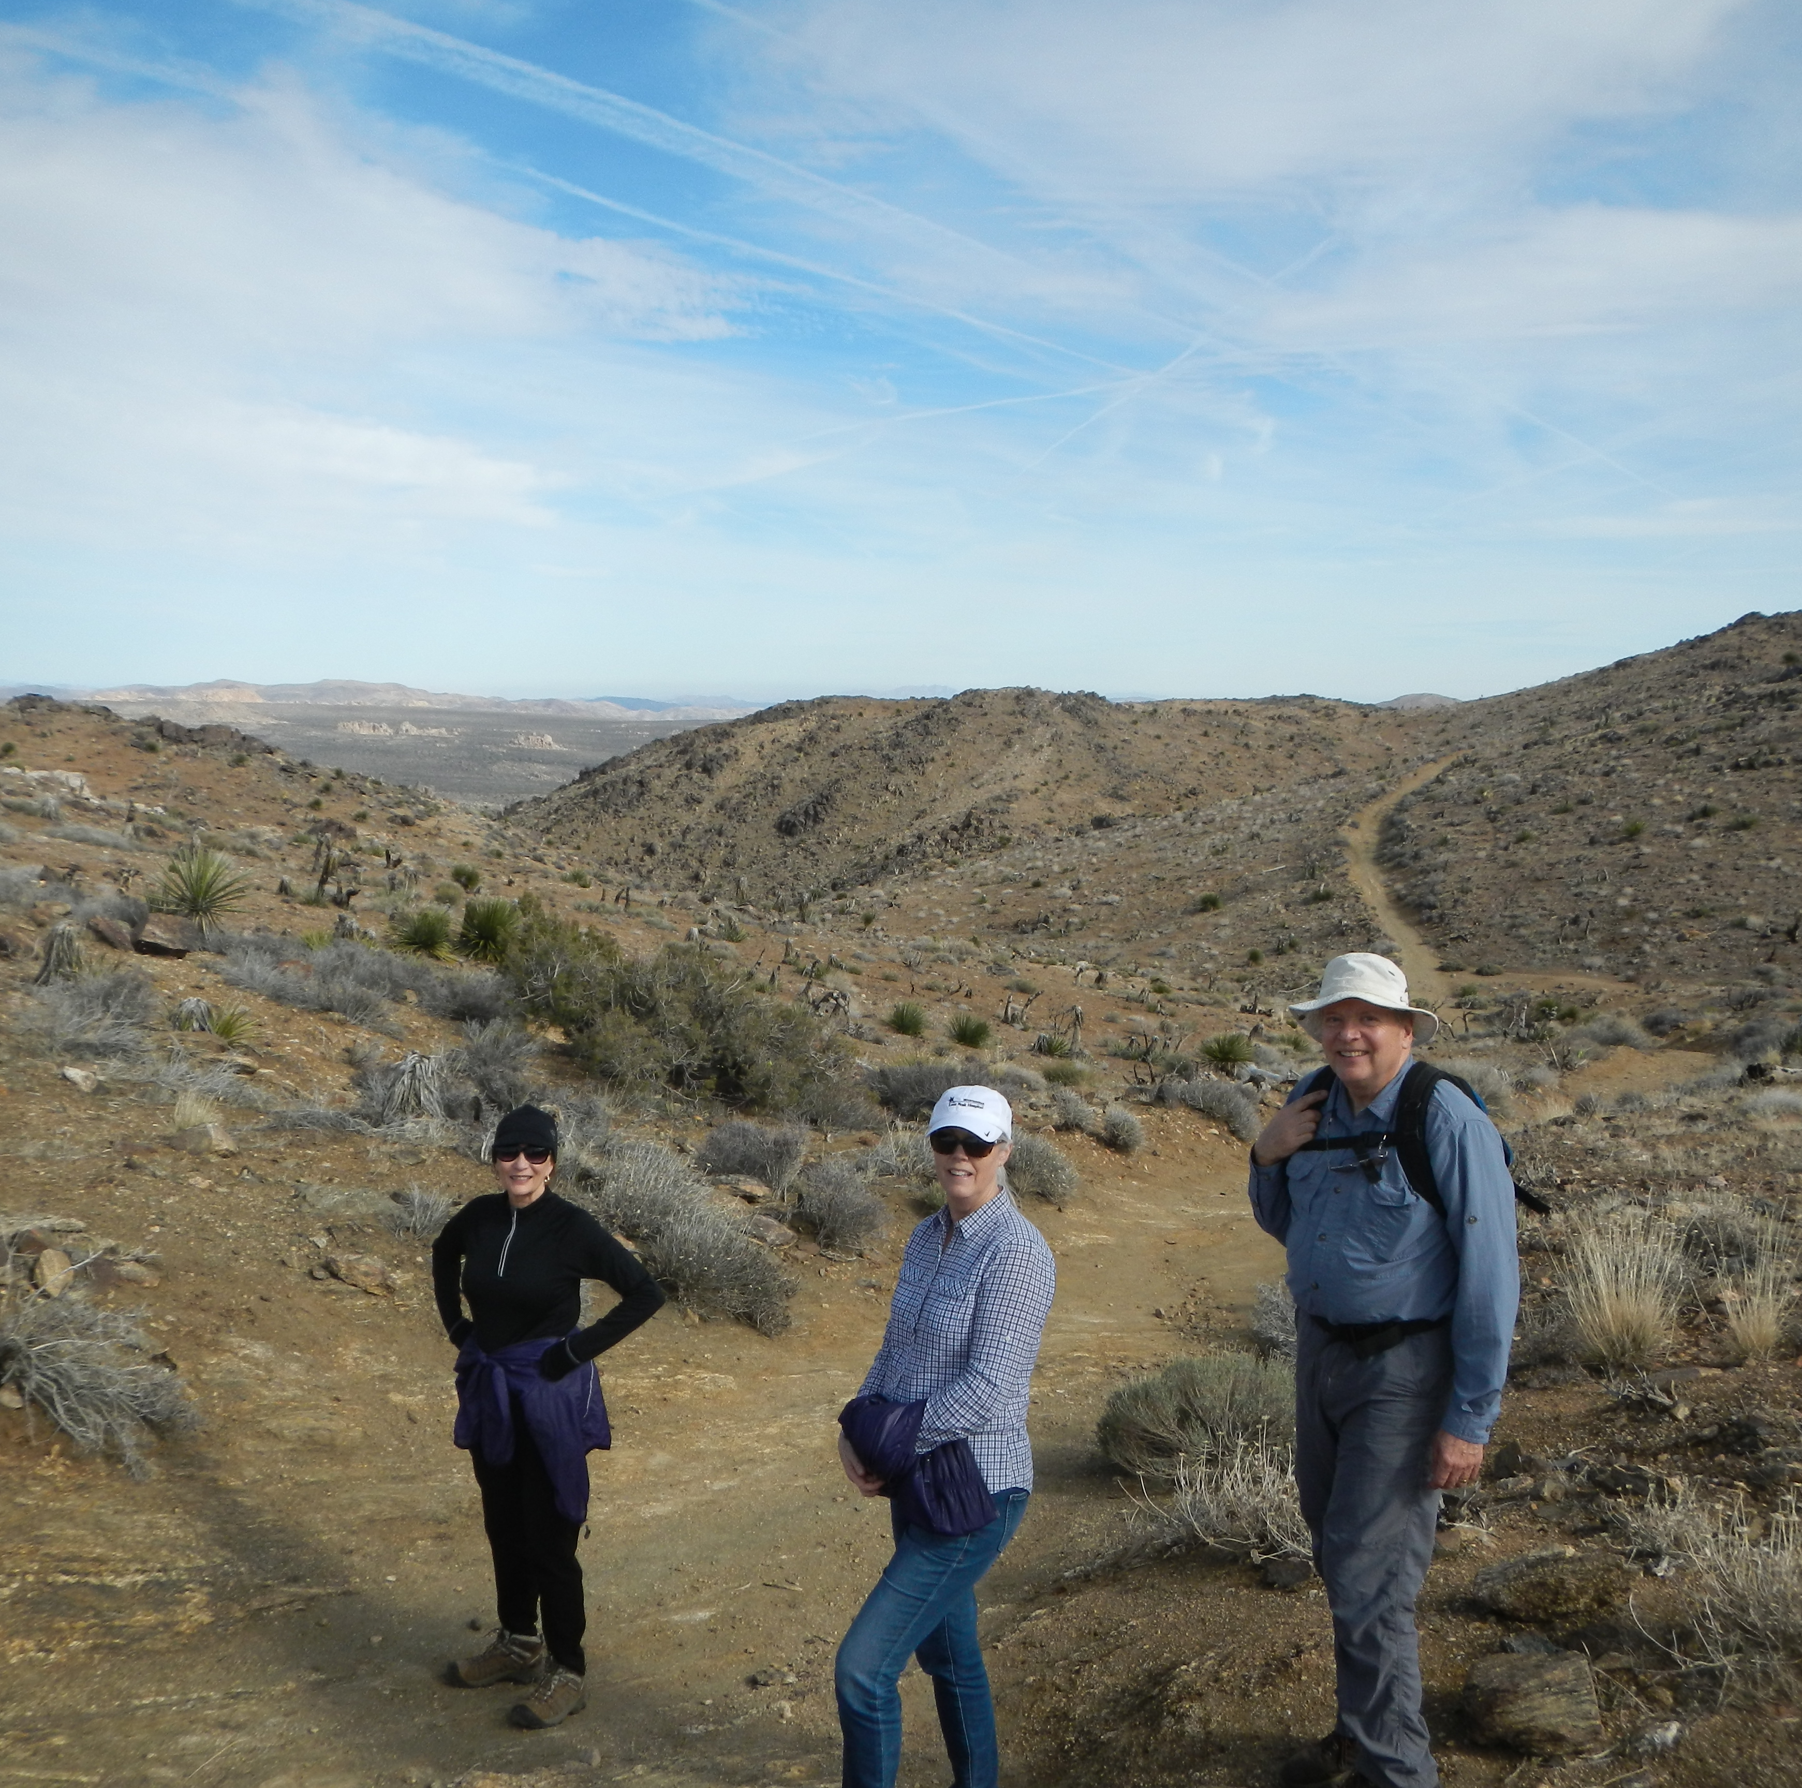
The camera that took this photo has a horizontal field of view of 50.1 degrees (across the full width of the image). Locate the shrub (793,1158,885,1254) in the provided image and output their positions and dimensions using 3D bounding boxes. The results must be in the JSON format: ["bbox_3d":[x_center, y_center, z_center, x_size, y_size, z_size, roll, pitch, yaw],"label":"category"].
[{"bbox_3d":[-0.336,1.731,10.700,0.520,0.500,0.500,0,6,-2],"label":"shrub"}]

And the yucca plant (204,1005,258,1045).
[{"bbox_3d":[-4.387,0.852,12.600,0.365,0.217,0.347,-2,6,-19],"label":"yucca plant"}]

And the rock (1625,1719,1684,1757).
[{"bbox_3d":[1.660,1.861,4.250,0.131,0.060,0.105,2,6,22],"label":"rock"}]

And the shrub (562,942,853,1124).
[{"bbox_3d":[-1.393,0.943,14.000,2.150,1.200,1.800,-1,6,-6],"label":"shrub"}]

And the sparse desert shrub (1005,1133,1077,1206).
[{"bbox_3d":[0.845,1.701,11.900,0.480,0.430,0.460,0,6,4],"label":"sparse desert shrub"}]

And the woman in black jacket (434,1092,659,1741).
[{"bbox_3d":[-0.956,1.405,5.310,0.600,1.670,0.420,1,6,12],"label":"woman in black jacket"}]

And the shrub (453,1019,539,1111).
[{"bbox_3d":[-2.731,1.149,13.000,0.580,0.610,0.550,-1,6,-12],"label":"shrub"}]

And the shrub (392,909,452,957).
[{"bbox_3d":[-4.666,0.381,18.800,0.599,0.405,0.599,-1,6,-14],"label":"shrub"}]

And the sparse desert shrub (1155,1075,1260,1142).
[{"bbox_3d":[2.460,1.722,15.500,0.820,0.480,0.650,1,6,9],"label":"sparse desert shrub"}]

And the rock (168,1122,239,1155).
[{"bbox_3d":[-3.581,1.257,9.900,0.344,0.134,0.258,-2,6,-20],"label":"rock"}]

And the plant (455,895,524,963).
[{"bbox_3d":[-3.958,0.348,18.500,0.643,0.591,0.643,-1,6,-12],"label":"plant"}]

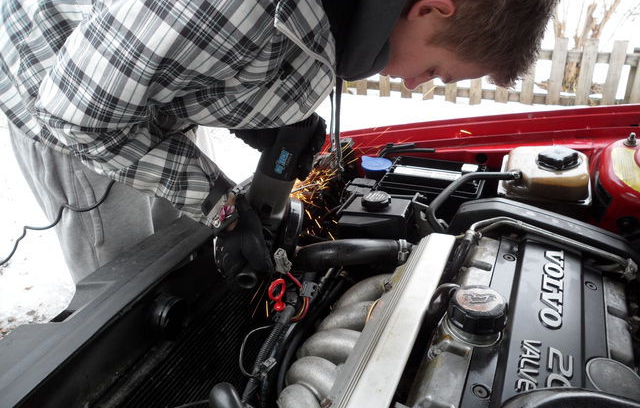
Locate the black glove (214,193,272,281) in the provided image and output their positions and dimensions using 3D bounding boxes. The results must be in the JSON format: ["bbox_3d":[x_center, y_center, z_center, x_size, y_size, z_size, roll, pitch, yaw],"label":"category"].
[{"bbox_3d":[-0.131,0.060,0.855,0.090,0.095,0.150,22,38,-57],"label":"black glove"}]

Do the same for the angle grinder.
[{"bbox_3d":[-0.054,0.001,0.835,0.110,0.310,0.190,23,41,-2],"label":"angle grinder"}]

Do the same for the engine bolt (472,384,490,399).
[{"bbox_3d":[0.172,0.199,0.531,0.017,0.007,0.017,19,33,17],"label":"engine bolt"}]

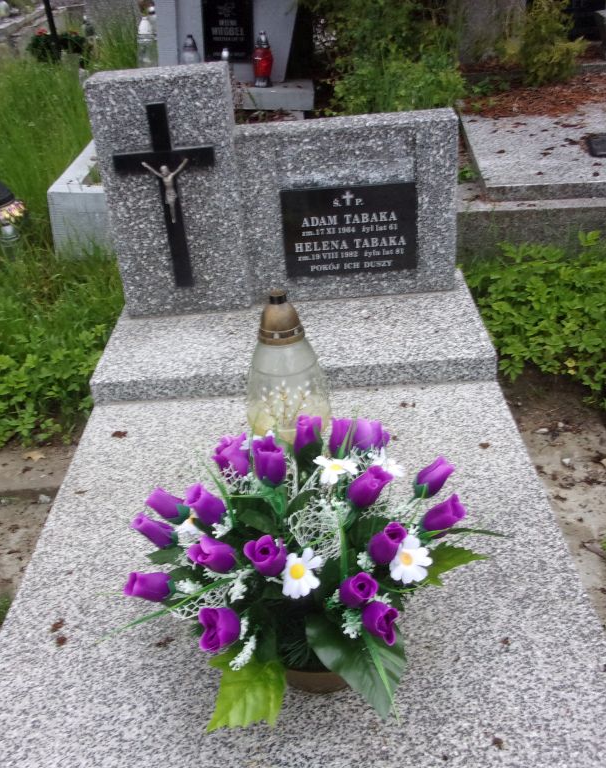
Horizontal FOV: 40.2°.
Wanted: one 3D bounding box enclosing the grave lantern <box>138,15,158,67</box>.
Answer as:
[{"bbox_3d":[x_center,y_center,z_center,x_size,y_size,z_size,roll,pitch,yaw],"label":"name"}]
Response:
[{"bbox_3d":[-0.845,-1.834,4.500,0.108,0.310,0.108,-4,30,2],"label":"grave lantern"}]

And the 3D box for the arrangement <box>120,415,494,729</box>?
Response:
[{"bbox_3d":[0.003,0.222,1.083,0.450,0.330,0.400,-4,30,2],"label":"arrangement"}]

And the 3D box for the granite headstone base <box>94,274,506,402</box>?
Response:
[{"bbox_3d":[-0.020,-0.123,1.962,0.860,0.050,0.482,-4,30,2],"label":"granite headstone base"}]

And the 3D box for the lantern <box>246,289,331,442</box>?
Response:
[{"bbox_3d":[-0.032,-0.025,1.526,0.156,0.321,0.156,-4,30,2],"label":"lantern"}]

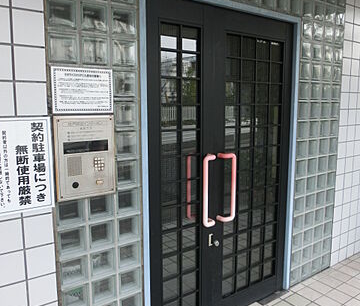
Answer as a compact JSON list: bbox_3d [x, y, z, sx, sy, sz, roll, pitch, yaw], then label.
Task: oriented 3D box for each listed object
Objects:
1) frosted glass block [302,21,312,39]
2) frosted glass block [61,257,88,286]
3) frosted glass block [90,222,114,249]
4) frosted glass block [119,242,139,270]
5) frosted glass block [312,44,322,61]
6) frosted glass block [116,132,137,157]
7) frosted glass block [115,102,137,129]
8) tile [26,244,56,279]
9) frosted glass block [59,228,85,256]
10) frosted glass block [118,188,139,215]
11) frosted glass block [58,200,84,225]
[{"bbox_3d":[0.953,-0.946,2.583,0.145,0.145,0.090,-6,10,-35],"label":"frosted glass block"},{"bbox_3d":[-0.556,0.599,1.730,0.146,0.146,0.090,-6,10,-35],"label":"frosted glass block"},{"bbox_3d":[-0.429,0.423,1.775,0.147,0.147,0.090,-6,10,-35],"label":"frosted glass block"},{"bbox_3d":[-0.303,0.564,1.886,0.147,0.147,0.090,-6,10,-35],"label":"frosted glass block"},{"bbox_3d":[1.084,-0.808,2.710,0.146,0.146,0.090,-6,10,-35],"label":"frosted glass block"},{"bbox_3d":[-0.304,-0.052,1.798,0.145,0.145,0.090,-6,10,-35],"label":"frosted glass block"},{"bbox_3d":[-0.305,-0.199,1.759,0.145,0.145,0.090,-6,10,-36],"label":"frosted glass block"},{"bbox_3d":[-0.654,0.507,1.564,0.126,0.144,0.010,-6,10,-35],"label":"tile"},{"bbox_3d":[-0.555,0.439,1.686,0.145,0.145,0.090,-6,10,-35],"label":"frosted glass block"},{"bbox_3d":[-0.302,0.258,1.827,0.145,0.145,0.090,-6,10,-36],"label":"frosted glass block"},{"bbox_3d":[-0.551,0.284,1.647,0.145,0.145,0.090,-6,10,-36],"label":"frosted glass block"}]

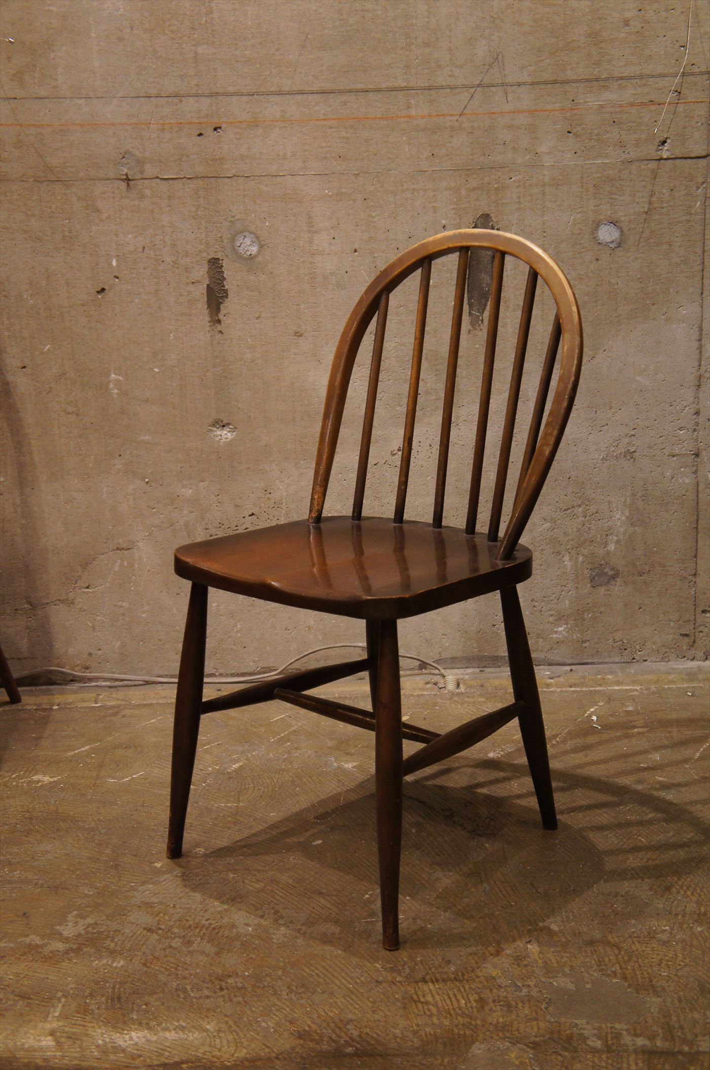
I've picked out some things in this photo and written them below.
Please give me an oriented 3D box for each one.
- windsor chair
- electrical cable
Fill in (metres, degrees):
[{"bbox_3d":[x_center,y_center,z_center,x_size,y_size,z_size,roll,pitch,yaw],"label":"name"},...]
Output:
[{"bbox_3d":[0.035,0.028,2.129,0.410,0.815,0.468,11,19,41],"label":"windsor chair"},{"bbox_3d":[-0.210,0.230,2.870,0.780,0.068,0.070,-2,14,-2],"label":"electrical cable"}]

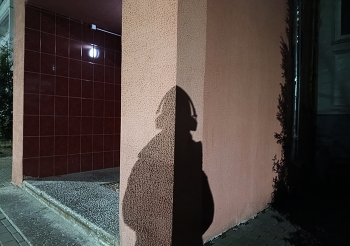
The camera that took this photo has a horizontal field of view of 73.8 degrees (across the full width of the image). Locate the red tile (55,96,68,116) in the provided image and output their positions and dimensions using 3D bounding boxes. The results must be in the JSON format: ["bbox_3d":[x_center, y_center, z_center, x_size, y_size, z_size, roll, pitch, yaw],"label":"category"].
[{"bbox_3d":[-1.735,-0.254,3.567,0.200,0.300,0.010,0,1,-45],"label":"red tile"}]

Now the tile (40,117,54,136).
[{"bbox_3d":[-1.878,0.045,3.416,0.010,0.300,0.200,2,1,43],"label":"tile"}]

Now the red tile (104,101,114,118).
[{"bbox_3d":[-1.174,-0.253,4.149,0.010,0.300,0.200,2,1,43],"label":"red tile"}]

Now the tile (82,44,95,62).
[{"bbox_3d":[-1.439,-1.159,3.845,0.010,0.300,0.200,2,1,43],"label":"tile"}]

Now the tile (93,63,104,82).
[{"bbox_3d":[-1.304,-0.856,3.996,0.010,0.300,0.200,2,1,43],"label":"tile"}]

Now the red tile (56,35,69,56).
[{"bbox_3d":[-1.729,-1.161,3.571,0.012,0.300,0.200,1,0,44],"label":"red tile"}]

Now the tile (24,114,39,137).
[{"bbox_3d":[-2.024,0.045,3.285,0.012,0.300,0.200,1,0,44],"label":"tile"}]

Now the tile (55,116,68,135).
[{"bbox_3d":[-1.738,0.045,3.563,0.010,0.300,0.200,2,1,43],"label":"tile"}]

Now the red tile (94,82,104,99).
[{"bbox_3d":[-1.315,-0.554,4.012,0.012,0.300,0.200,1,0,44],"label":"red tile"}]

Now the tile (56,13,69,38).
[{"bbox_3d":[-1.713,-1.461,3.547,0.010,0.300,0.200,2,1,43],"label":"tile"}]

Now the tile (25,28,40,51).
[{"bbox_3d":[-1.997,-1.161,3.256,0.010,0.300,0.200,2,1,43],"label":"tile"}]

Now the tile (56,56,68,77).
[{"bbox_3d":[-1.732,-0.859,3.573,0.012,0.300,0.200,1,0,44],"label":"tile"}]

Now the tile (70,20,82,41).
[{"bbox_3d":[-1.585,-1.462,3.716,0.012,0.300,0.200,1,0,44],"label":"tile"}]

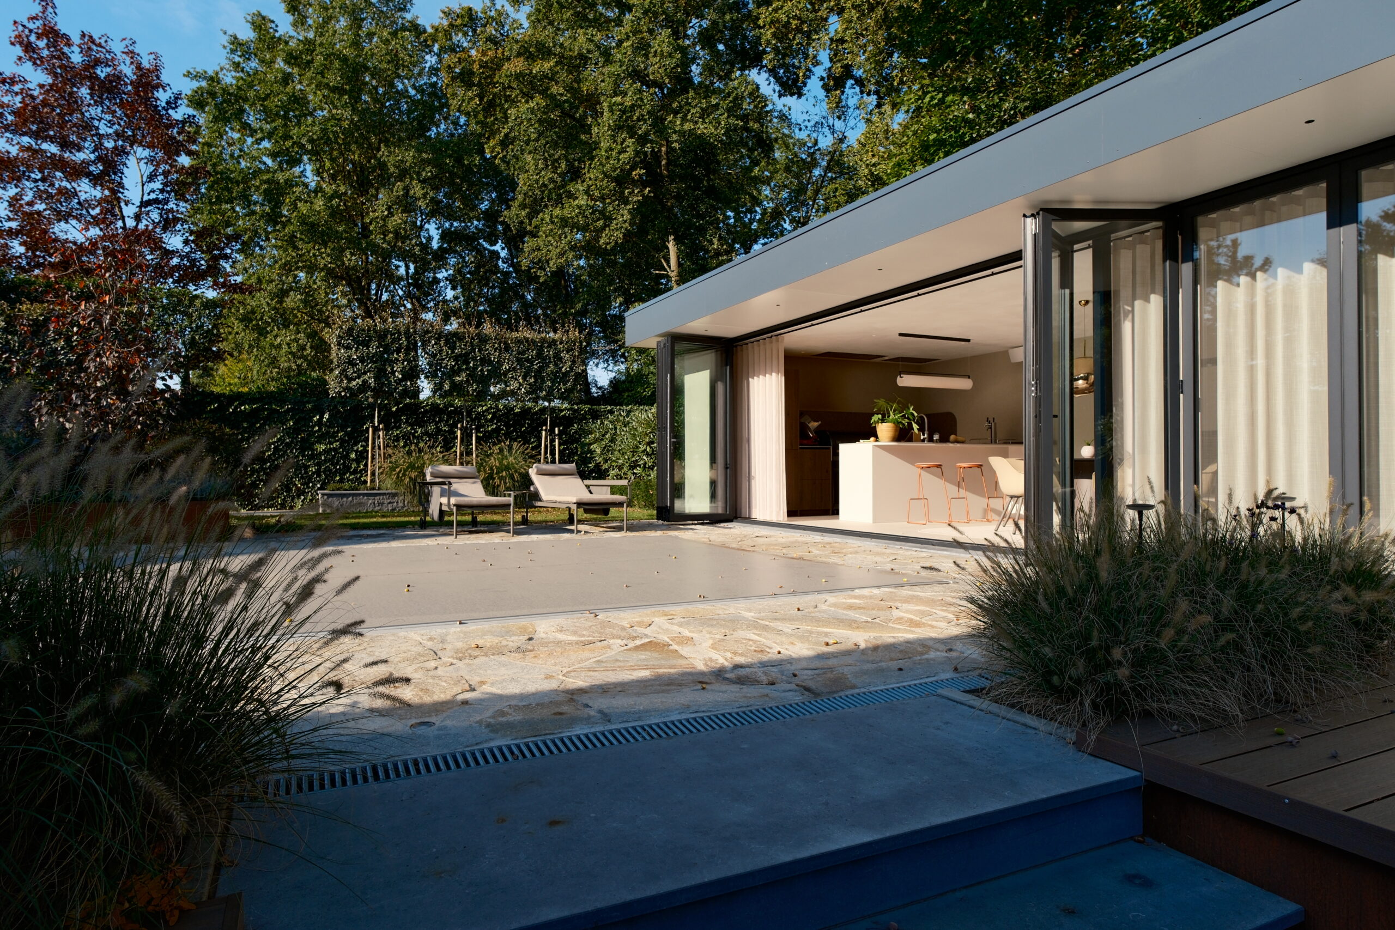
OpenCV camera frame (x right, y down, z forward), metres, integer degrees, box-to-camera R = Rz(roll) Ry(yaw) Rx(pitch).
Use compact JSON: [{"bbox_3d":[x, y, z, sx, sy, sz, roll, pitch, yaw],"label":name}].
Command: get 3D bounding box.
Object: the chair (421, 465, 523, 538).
[{"bbox_3d":[-2.675,0.389,9.336,0.731,0.774,1.952,0,0,-29],"label":"chair"}]

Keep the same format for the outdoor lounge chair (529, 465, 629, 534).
[{"bbox_3d":[-1.502,0.383,9.910,0.717,0.788,1.952,0,0,-29],"label":"outdoor lounge chair"}]

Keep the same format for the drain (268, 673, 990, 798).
[{"bbox_3d":[-0.003,0.770,2.338,2.278,0.050,0.135,0,0,-26],"label":"drain"}]

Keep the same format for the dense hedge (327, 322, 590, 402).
[{"bbox_3d":[-4.346,-1.883,15.204,4.646,1.380,0.550,0,0,-19],"label":"dense hedge"}]

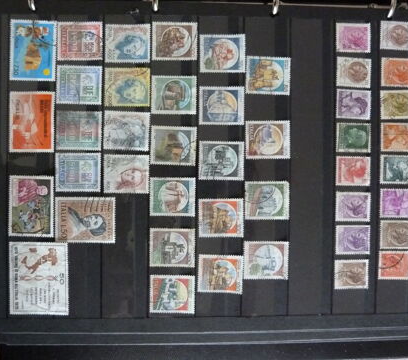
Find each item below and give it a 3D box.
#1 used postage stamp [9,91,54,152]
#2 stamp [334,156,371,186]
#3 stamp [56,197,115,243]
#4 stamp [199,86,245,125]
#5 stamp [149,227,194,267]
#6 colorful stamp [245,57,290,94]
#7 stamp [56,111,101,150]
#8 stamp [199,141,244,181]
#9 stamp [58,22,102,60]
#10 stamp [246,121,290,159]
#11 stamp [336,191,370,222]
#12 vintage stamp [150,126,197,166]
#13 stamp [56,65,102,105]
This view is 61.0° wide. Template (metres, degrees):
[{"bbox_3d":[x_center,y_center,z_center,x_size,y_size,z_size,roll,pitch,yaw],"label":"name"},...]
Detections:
[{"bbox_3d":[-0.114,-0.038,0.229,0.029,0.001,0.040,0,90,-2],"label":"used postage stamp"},{"bbox_3d":[0.101,-0.006,0.236,0.024,0.001,0.020,0,90,-2],"label":"stamp"},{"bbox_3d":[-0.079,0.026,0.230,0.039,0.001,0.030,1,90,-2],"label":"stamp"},{"bbox_3d":[0.012,-0.050,0.233,0.030,0.001,0.025,0,90,-2],"label":"stamp"},{"bbox_3d":[-0.021,0.045,0.232,0.030,0.001,0.025,0,90,-2],"label":"stamp"},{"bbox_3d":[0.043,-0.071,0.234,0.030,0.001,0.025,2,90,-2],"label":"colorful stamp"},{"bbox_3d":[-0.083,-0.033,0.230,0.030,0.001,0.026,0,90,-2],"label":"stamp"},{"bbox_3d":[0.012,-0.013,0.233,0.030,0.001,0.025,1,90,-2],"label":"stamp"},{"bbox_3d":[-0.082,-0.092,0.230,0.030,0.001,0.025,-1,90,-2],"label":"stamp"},{"bbox_3d":[0.043,-0.027,0.234,0.030,0.001,0.025,0,90,-2],"label":"stamp"},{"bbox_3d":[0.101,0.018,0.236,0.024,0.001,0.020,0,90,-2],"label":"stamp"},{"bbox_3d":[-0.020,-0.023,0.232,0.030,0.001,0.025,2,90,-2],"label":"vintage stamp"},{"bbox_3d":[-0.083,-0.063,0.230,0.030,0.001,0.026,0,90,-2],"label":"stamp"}]

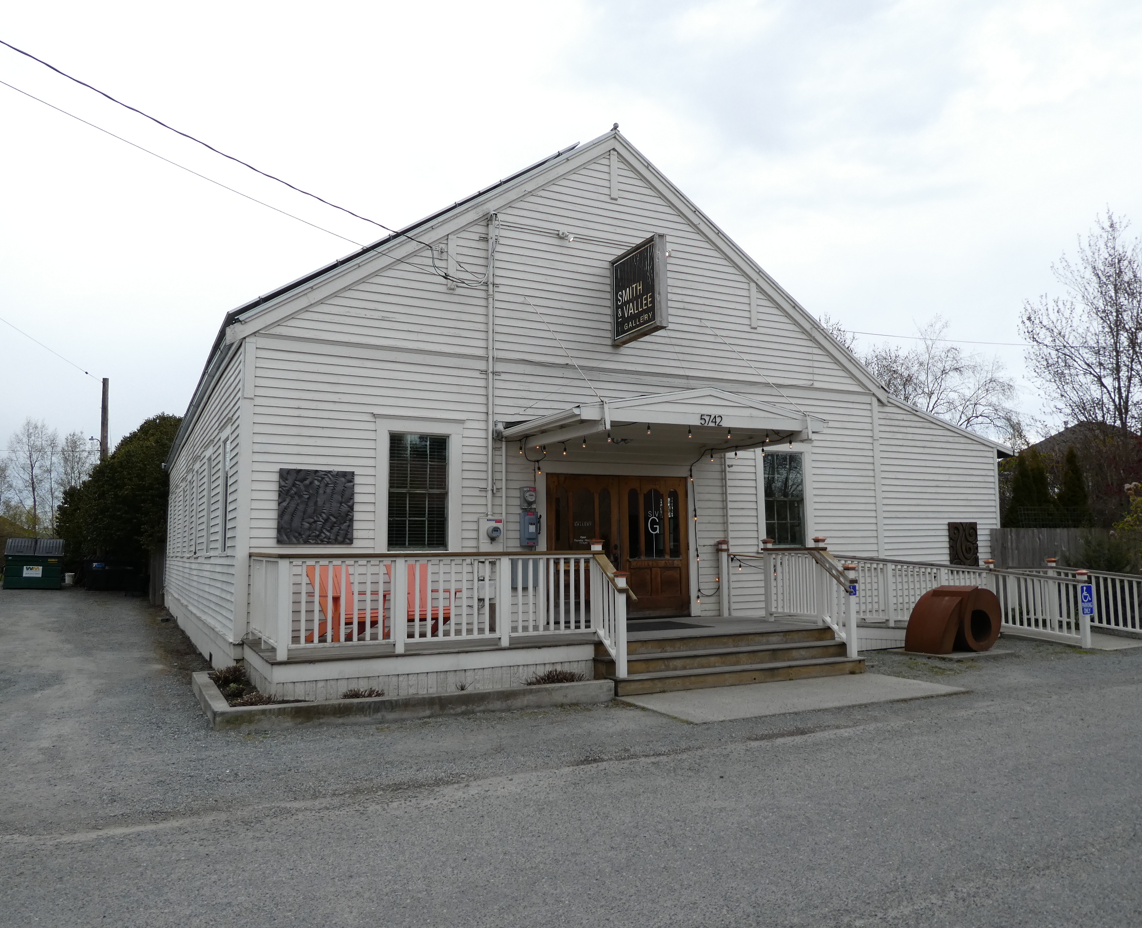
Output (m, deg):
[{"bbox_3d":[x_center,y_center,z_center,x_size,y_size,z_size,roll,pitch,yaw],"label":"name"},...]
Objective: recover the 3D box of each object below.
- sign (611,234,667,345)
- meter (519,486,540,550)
[{"bbox_3d":[0.991,-2.508,12.581,0.190,1.335,1.190,2,-6,-27],"label":"sign"},{"bbox_3d":[-0.563,0.736,12.040,0.270,0.827,0.190,2,-6,-27],"label":"meter"}]

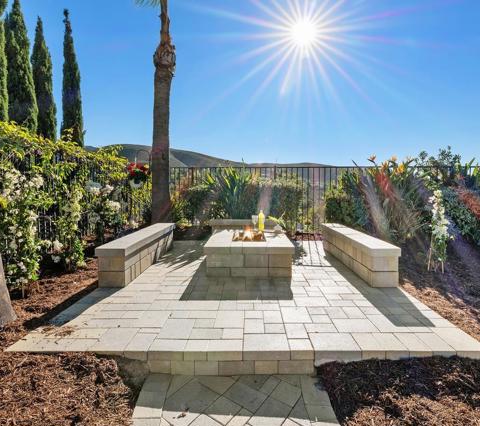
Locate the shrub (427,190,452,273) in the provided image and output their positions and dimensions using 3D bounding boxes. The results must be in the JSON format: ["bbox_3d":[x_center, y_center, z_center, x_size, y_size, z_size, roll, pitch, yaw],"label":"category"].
[{"bbox_3d":[2.394,0.223,3.420,0.260,0.970,0.260,0,5,1],"label":"shrub"}]

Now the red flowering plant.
[{"bbox_3d":[-1.857,-0.704,5.200,0.420,0.430,0.400,0,5,1],"label":"red flowering plant"}]

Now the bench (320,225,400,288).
[{"bbox_3d":[1.560,0.470,3.982,0.305,0.387,2.150,0,5,1],"label":"bench"}]

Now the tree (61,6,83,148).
[{"bbox_3d":[-7.112,-4.200,12.000,0.920,8.800,0.920,0,5,1],"label":"tree"}]

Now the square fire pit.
[{"bbox_3d":[0.121,0.509,3.789,1.030,0.345,1.100,0,5,1],"label":"square fire pit"}]

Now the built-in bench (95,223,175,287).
[{"bbox_3d":[-1.309,0.469,3.992,0.310,0.387,2.170,0,5,1],"label":"built-in bench"}]

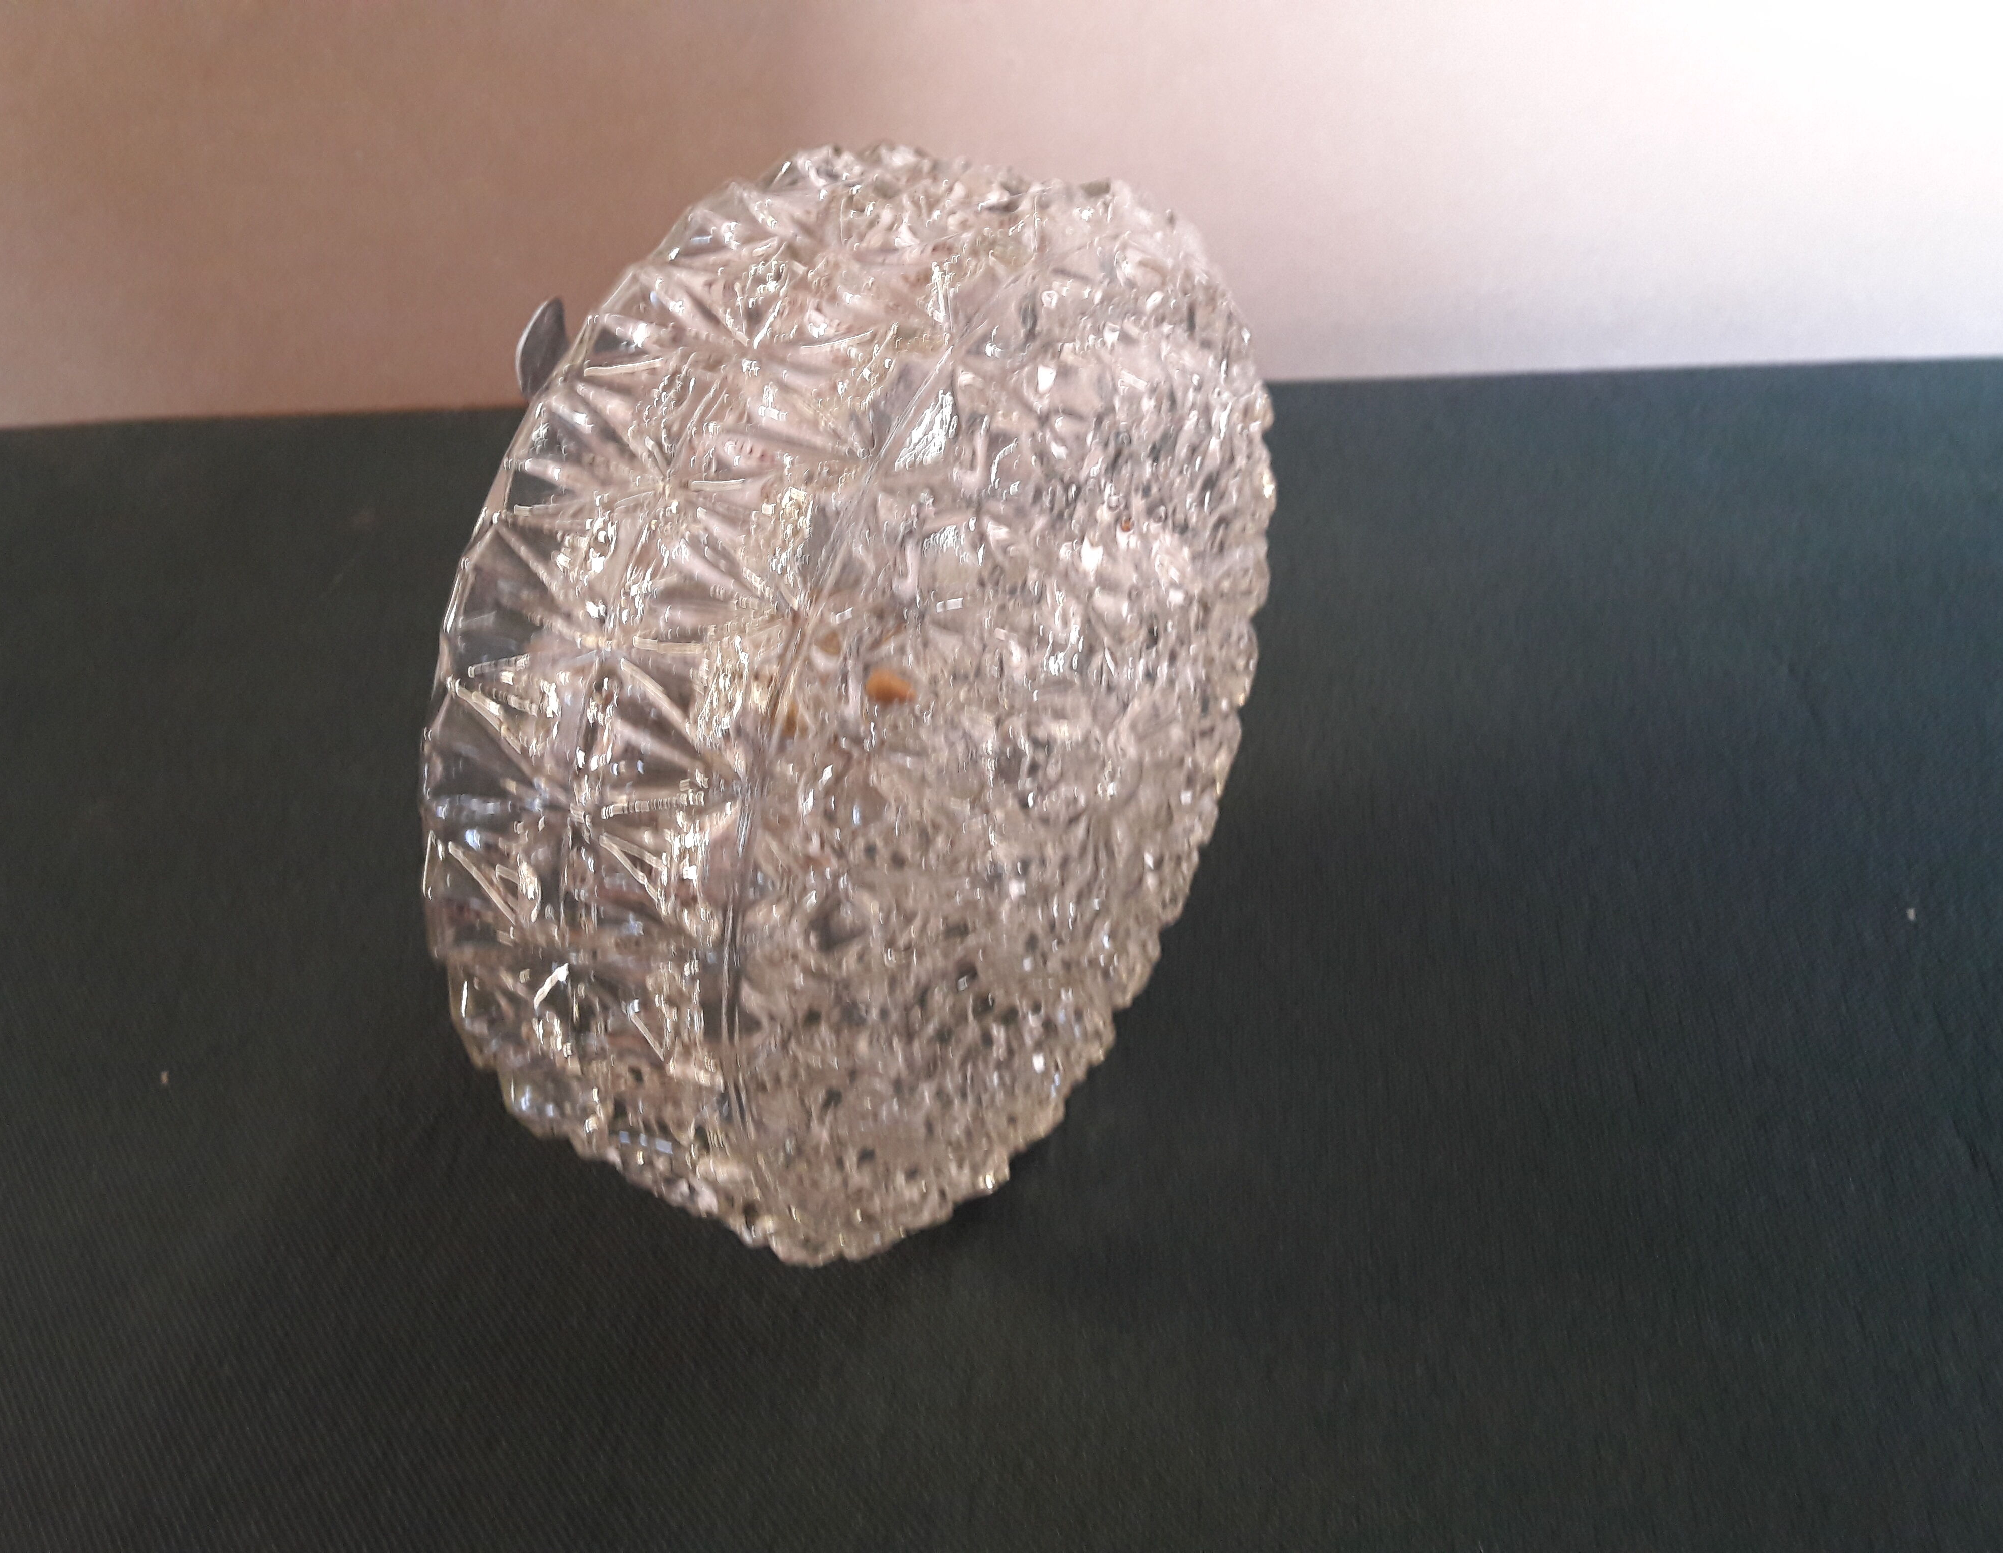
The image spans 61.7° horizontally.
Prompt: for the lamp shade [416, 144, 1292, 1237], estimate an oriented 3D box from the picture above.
[{"bbox_3d":[-0.013,-0.011,0.312,0.076,0.195,0.195,19,47,24],"label":"lamp shade"}]

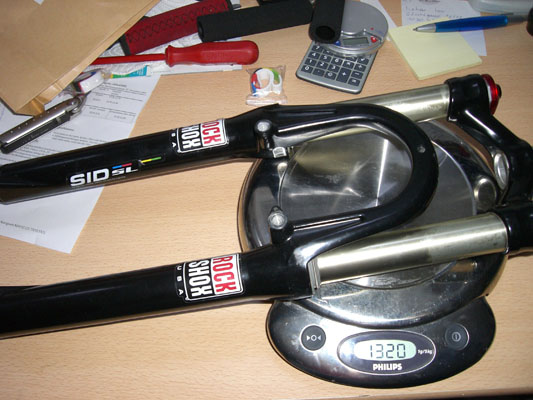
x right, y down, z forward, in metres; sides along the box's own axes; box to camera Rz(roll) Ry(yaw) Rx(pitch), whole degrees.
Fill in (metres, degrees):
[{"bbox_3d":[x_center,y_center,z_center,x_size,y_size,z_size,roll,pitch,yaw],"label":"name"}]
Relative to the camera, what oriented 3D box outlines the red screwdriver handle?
[{"bbox_3d":[-0.058,-0.156,0.624,0.100,0.027,0.027,-2,58,-1],"label":"red screwdriver handle"}]

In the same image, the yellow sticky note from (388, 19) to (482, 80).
[{"bbox_3d":[0.184,-0.168,0.645,0.076,0.004,0.076,-16,59,-10],"label":"yellow sticky note"}]

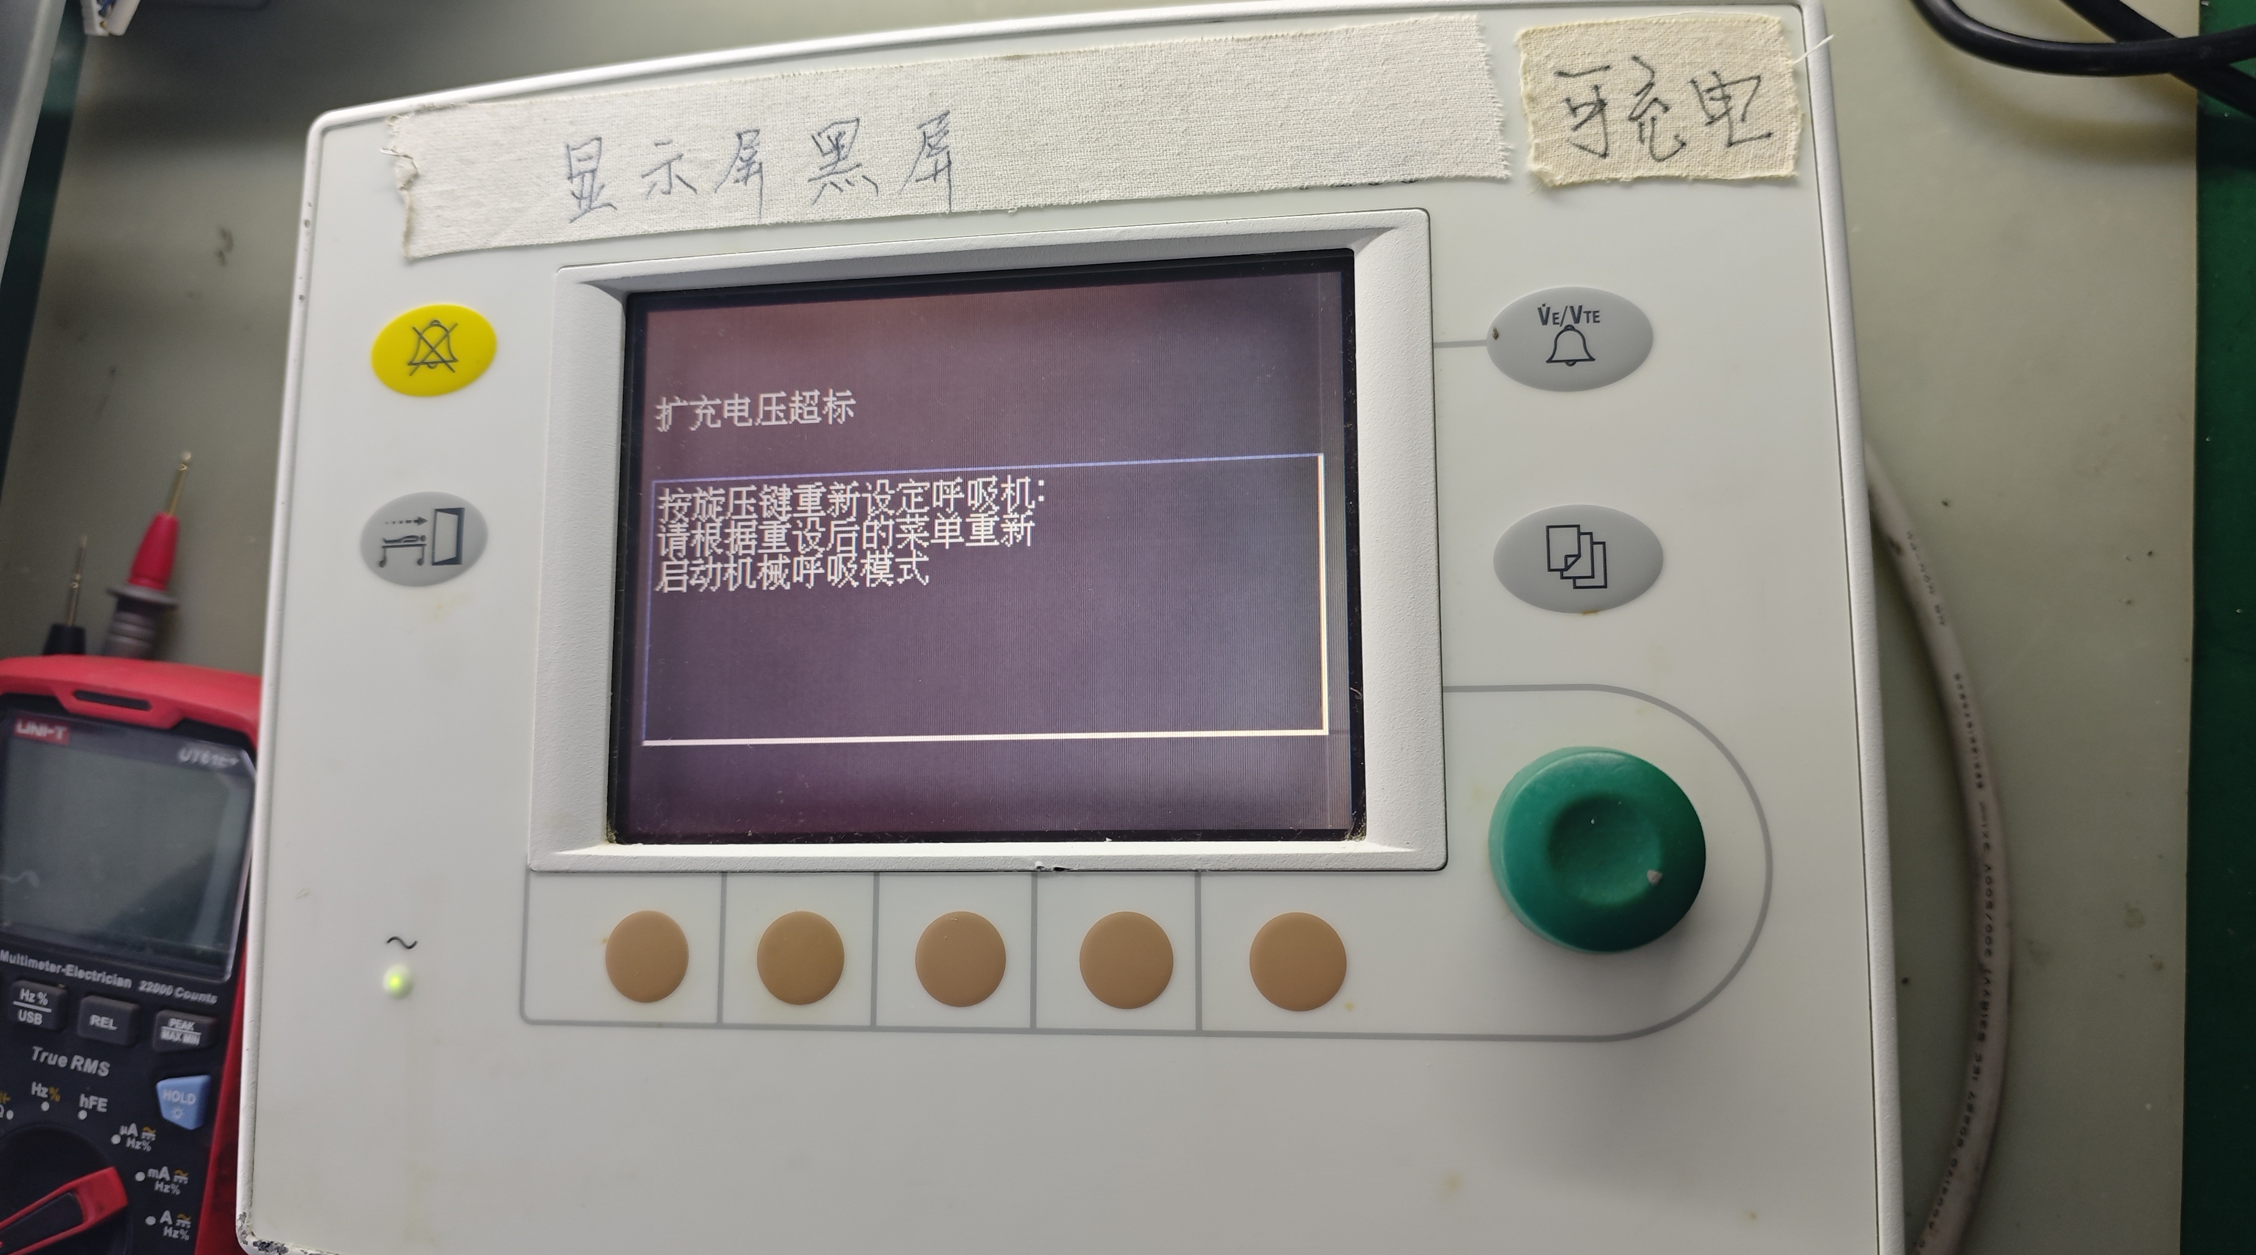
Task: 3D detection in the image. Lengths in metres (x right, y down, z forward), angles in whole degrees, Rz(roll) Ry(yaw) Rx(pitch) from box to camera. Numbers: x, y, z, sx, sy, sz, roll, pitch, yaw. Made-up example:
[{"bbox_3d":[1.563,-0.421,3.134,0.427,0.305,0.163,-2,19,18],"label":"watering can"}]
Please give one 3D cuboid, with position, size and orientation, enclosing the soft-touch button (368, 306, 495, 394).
[{"bbox_3d":[-0.115,-0.046,0.270,0.023,0.003,0.016,-1,83,9],"label":"soft-touch button"}]

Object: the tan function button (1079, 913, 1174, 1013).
[{"bbox_3d":[0.000,0.049,0.239,0.014,0.003,0.014,-1,83,9],"label":"tan function button"}]

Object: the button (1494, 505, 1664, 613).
[{"bbox_3d":[0.065,-0.010,0.236,0.024,0.003,0.016,-1,83,9],"label":"button"}]

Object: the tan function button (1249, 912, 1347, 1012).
[{"bbox_3d":[0.025,0.048,0.235,0.014,0.003,0.014,-1,83,9],"label":"tan function button"}]

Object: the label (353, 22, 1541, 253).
[{"bbox_3d":[-0.034,-0.078,0.261,0.186,0.001,0.027,-1,83,9],"label":"label"}]

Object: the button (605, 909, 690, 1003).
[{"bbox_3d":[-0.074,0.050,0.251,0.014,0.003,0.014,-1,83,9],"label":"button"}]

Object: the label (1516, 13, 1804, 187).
[{"bbox_3d":[0.079,-0.078,0.243,0.040,0.001,0.027,-1,83,9],"label":"label"}]

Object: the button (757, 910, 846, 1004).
[{"bbox_3d":[-0.049,0.050,0.247,0.014,0.003,0.014,-1,83,9],"label":"button"}]

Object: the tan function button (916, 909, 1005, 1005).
[{"bbox_3d":[-0.025,0.049,0.243,0.014,0.003,0.014,-1,83,9],"label":"tan function button"}]

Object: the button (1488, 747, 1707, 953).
[{"bbox_3d":[0.065,0.031,0.224,0.029,0.014,0.029,-1,83,9],"label":"button"}]

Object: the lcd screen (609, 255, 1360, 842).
[{"bbox_3d":[-0.024,-0.012,0.257,0.119,0.004,0.090,-1,83,9],"label":"lcd screen"}]

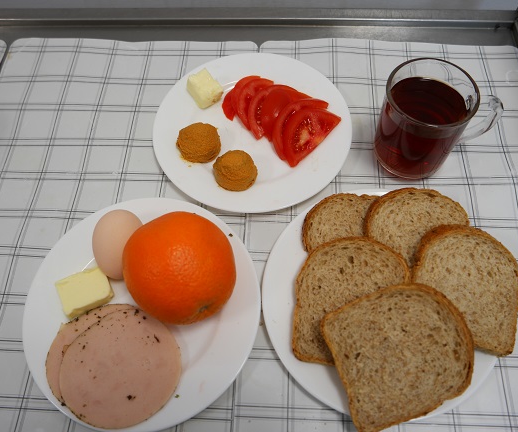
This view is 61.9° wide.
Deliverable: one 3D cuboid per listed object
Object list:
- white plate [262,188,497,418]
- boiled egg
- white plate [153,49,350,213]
[{"bbox_3d":[0.097,0.067,0.359,0.190,0.019,0.190,-1,64,1],"label":"white plate"},{"bbox_3d":[-0.116,0.024,0.360,0.044,0.044,0.060,-8,76,-3],"label":"boiled egg"},{"bbox_3d":[-0.006,-0.086,0.435,0.195,0.019,0.195,-1,64,1],"label":"white plate"}]

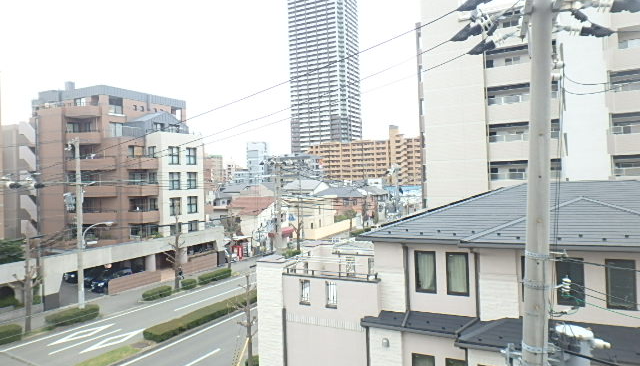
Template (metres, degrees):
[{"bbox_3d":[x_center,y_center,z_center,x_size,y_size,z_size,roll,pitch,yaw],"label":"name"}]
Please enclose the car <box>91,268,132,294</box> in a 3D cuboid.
[{"bbox_3d":[-19.323,9.309,41.000,1.740,1.580,4.400,-2,0,29],"label":"car"}]

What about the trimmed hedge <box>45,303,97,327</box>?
[{"bbox_3d":[-18.979,10.140,32.805,1.600,0.700,3.300,-2,-1,28],"label":"trimmed hedge"}]

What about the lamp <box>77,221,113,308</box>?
[{"bbox_3d":[-16.575,6.364,30.939,3.100,7.100,0.400,-2,0,29],"label":"lamp"}]

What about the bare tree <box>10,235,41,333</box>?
[{"bbox_3d":[-20.737,7.086,30.110,1.500,6.830,1.500,-2,-1,28],"label":"bare tree"}]

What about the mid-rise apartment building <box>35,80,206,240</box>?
[{"bbox_3d":[-24.508,-0.572,52.508,16.000,21.800,12.300,-2,0,29],"label":"mid-rise apartment building"}]

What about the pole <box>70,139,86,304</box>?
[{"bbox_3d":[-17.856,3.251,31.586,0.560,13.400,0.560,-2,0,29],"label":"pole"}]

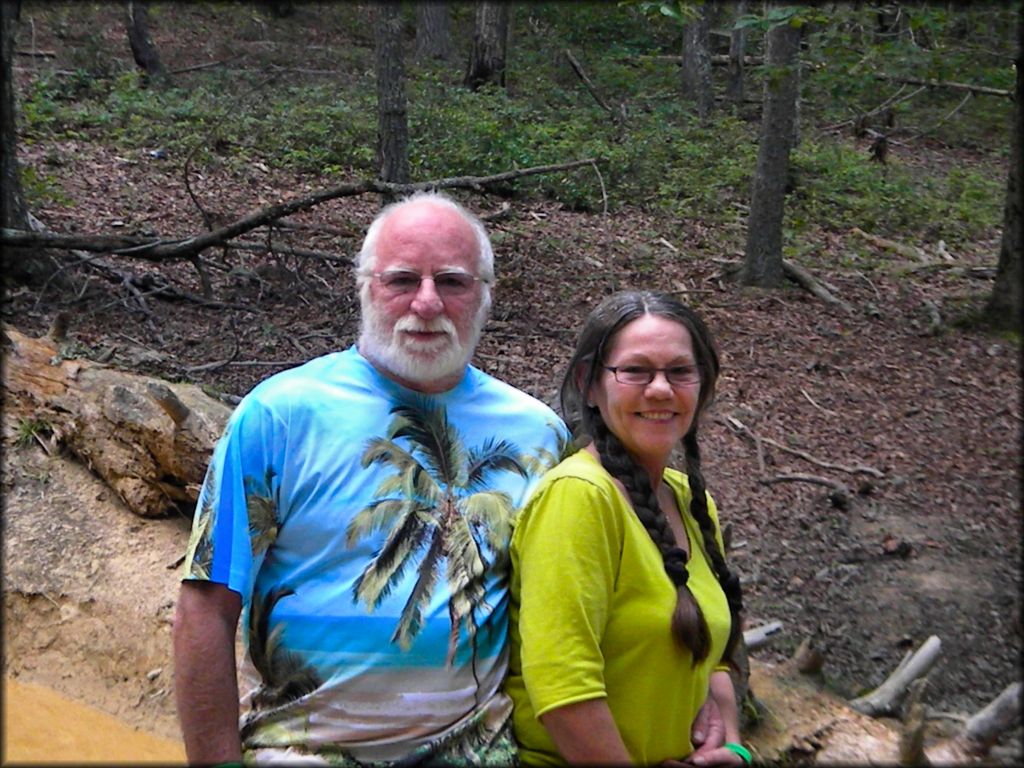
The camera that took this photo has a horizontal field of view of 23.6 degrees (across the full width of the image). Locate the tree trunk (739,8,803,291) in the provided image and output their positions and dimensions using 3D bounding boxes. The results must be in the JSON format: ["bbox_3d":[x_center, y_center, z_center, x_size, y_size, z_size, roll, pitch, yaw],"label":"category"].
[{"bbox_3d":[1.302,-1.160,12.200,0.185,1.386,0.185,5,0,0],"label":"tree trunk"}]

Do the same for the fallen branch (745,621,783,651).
[{"bbox_3d":[0.629,0.622,6.175,0.130,0.033,0.033,-20,18,-23],"label":"fallen branch"}]

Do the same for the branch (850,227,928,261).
[{"bbox_3d":[2.142,-0.795,13.918,0.108,0.060,1.403,-2,11,-9],"label":"branch"}]

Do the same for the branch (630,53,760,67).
[{"bbox_3d":[2.191,-3.827,29.000,1.584,0.110,0.110,2,11,0],"label":"branch"}]

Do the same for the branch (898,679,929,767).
[{"bbox_3d":[0.875,0.738,5.350,0.055,0.195,0.060,0,3,0],"label":"branch"}]

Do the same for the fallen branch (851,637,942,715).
[{"bbox_3d":[0.879,0.670,5.577,0.296,0.074,0.055,-31,26,-30],"label":"fallen branch"}]

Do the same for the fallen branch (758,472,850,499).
[{"bbox_3d":[0.971,0.325,8.019,0.305,0.030,0.135,5,12,24],"label":"fallen branch"}]

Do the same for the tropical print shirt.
[{"bbox_3d":[-0.174,0.295,3.170,0.500,0.650,0.310,-1,3,-17],"label":"tropical print shirt"}]

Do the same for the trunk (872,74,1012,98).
[{"bbox_3d":[3.850,-2.679,22.000,1.248,0.087,0.073,8,11,0],"label":"trunk"}]

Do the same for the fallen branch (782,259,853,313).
[{"bbox_3d":[1.516,-0.505,12.393,0.103,0.070,1.720,-1,11,-5],"label":"fallen branch"}]

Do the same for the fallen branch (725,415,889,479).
[{"bbox_3d":[0.938,0.223,8.558,0.201,0.035,1.049,-5,12,-24],"label":"fallen branch"}]

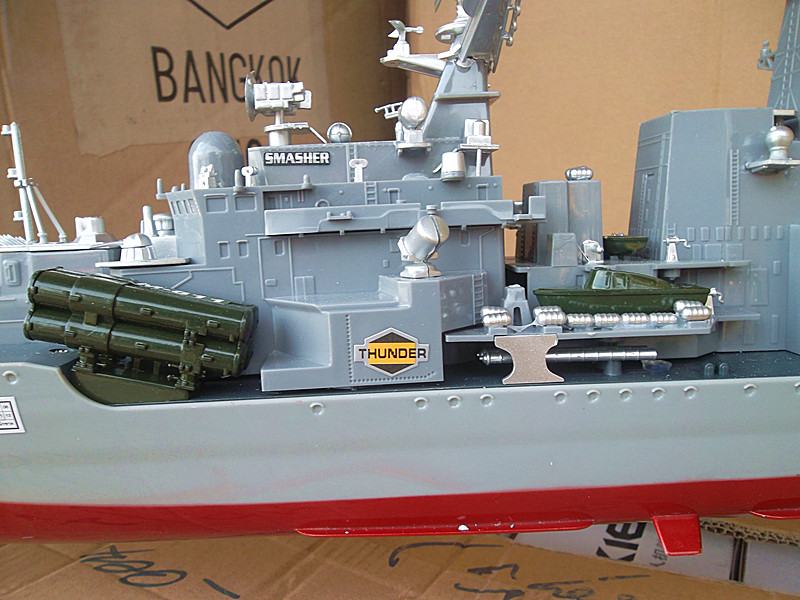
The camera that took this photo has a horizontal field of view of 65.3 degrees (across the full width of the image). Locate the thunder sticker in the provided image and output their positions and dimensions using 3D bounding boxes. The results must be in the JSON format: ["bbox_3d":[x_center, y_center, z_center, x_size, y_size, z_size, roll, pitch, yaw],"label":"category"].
[{"bbox_3d":[-0.003,0.019,0.230,0.028,0.018,0.001,-1,7,0],"label":"thunder sticker"}]

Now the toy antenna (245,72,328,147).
[{"bbox_3d":[-0.049,-0.082,0.268,0.035,0.032,0.021,-3,7,0],"label":"toy antenna"}]

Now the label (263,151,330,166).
[{"bbox_3d":[-0.043,-0.059,0.259,0.027,0.005,0.001,-1,7,0],"label":"label"}]

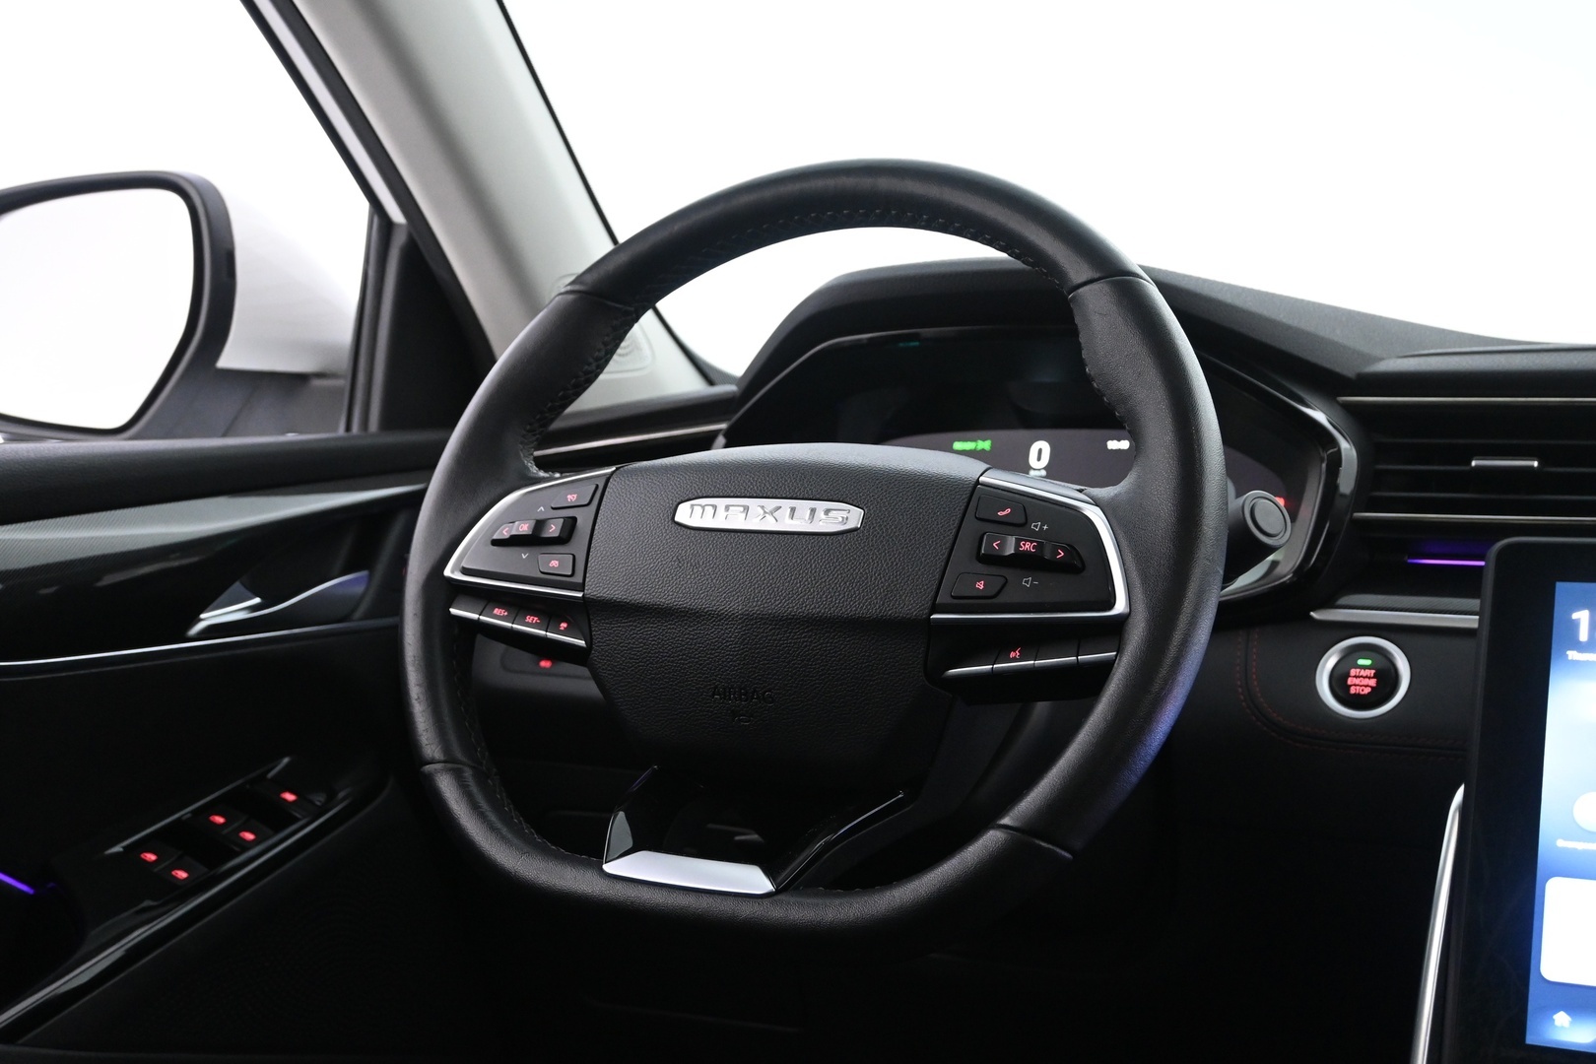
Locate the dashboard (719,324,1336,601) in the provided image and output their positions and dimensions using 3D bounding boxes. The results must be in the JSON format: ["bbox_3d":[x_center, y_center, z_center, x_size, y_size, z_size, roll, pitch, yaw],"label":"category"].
[{"bbox_3d":[0.127,-0.044,1.016,0.366,0.153,0.091,2,-5,25],"label":"dashboard"}]

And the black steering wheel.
[{"bbox_3d":[0.000,0.002,0.750,0.374,0.360,0.086,2,-22,25],"label":"black steering wheel"}]

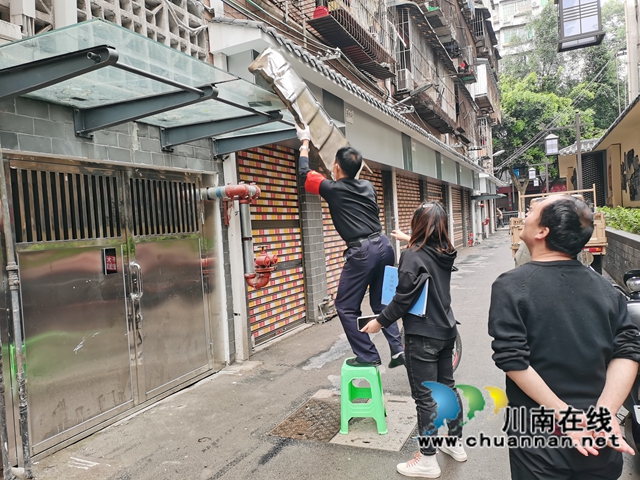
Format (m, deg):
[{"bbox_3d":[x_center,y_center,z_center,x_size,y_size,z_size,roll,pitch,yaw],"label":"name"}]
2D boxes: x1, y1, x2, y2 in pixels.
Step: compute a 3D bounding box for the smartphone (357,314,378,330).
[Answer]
[{"bbox_3d":[0.301,0.484,2.920,0.159,0.077,0.009,-8,-8,9],"label":"smartphone"}]

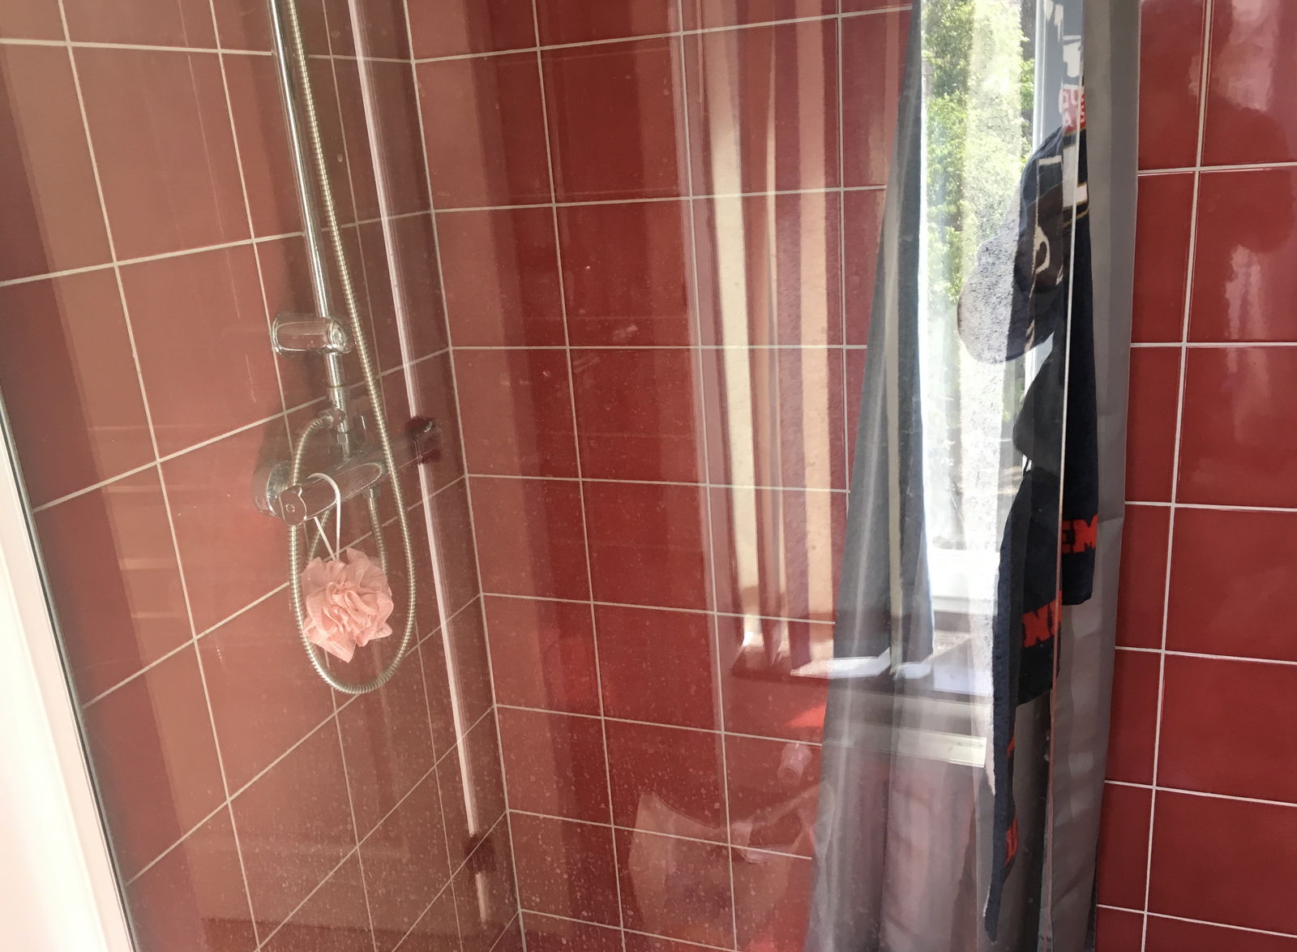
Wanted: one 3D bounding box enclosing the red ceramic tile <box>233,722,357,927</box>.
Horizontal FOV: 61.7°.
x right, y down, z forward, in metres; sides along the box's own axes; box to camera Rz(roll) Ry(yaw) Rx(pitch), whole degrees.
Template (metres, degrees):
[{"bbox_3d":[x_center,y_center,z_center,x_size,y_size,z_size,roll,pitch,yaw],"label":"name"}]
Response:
[{"bbox_3d":[-0.434,0.432,1.343,0.009,0.197,0.196,2,18,21],"label":"red ceramic tile"}]

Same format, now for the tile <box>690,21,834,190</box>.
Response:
[{"bbox_3d":[0.145,-0.460,1.372,0.196,0.197,0.009,2,18,20],"label":"tile"}]

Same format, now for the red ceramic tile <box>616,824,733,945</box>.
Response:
[{"bbox_3d":[0.045,0.677,1.794,0.197,0.197,0.010,2,18,20],"label":"red ceramic tile"}]

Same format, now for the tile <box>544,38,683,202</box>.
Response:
[{"bbox_3d":[-0.042,-0.467,1.440,0.196,0.197,0.009,2,18,20],"label":"tile"}]

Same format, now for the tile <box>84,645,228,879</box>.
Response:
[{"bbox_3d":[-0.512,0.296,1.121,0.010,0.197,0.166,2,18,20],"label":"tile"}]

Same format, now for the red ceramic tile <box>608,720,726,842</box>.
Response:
[{"bbox_3d":[0.030,0.486,1.735,0.197,0.197,0.010,2,18,20],"label":"red ceramic tile"}]

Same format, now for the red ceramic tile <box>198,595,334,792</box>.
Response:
[{"bbox_3d":[-0.451,0.242,1.291,0.010,0.198,0.198,2,18,21],"label":"red ceramic tile"}]

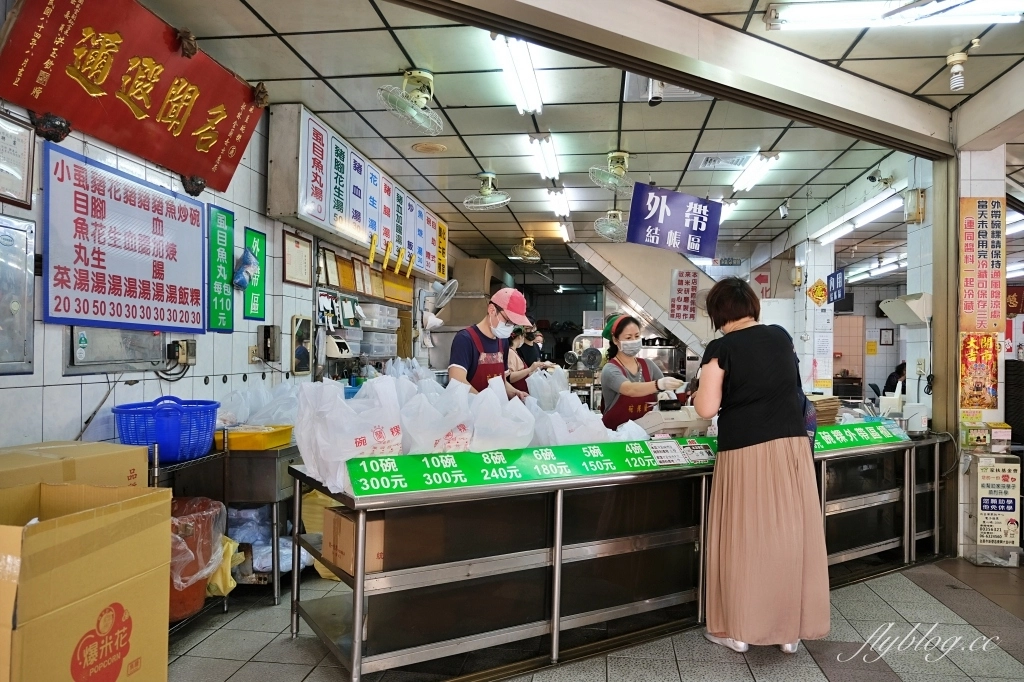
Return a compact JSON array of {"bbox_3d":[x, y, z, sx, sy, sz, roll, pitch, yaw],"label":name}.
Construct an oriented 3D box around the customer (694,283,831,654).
[{"bbox_3d":[1.161,0.548,3.187,0.520,1.650,0.470,1,-1,-12],"label":"customer"}]

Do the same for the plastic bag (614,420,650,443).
[{"bbox_3d":[0.613,0.512,3.477,0.160,0.180,0.140,2,-1,-32],"label":"plastic bag"}]

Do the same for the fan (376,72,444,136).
[{"bbox_3d":[-0.624,-1.452,4.173,0.420,0.400,0.440,1,-1,-7],"label":"fan"}]

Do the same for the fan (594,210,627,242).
[{"bbox_3d":[1.192,-1.365,8.138,0.440,0.400,0.420,0,-1,35],"label":"fan"}]

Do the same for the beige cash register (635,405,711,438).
[{"bbox_3d":[0.885,0.483,3.846,0.360,0.240,0.290,1,-1,-32],"label":"beige cash register"}]

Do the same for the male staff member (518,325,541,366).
[{"bbox_3d":[0.133,0.601,6.294,0.320,1.680,0.480,0,-1,41],"label":"male staff member"}]

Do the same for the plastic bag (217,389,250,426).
[{"bbox_3d":[-1.665,0.418,4.050,0.220,0.250,0.220,1,-1,8],"label":"plastic bag"}]

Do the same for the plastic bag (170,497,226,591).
[{"bbox_3d":[-1.590,0.951,3.286,0.410,0.400,0.410,1,-1,8],"label":"plastic bag"}]

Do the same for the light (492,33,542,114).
[{"bbox_3d":[0.048,-1.617,4.155,0.178,0.075,1.200,1,-1,8],"label":"light"}]

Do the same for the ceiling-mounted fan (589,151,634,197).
[{"bbox_3d":[0.872,-1.422,5.824,0.410,0.370,0.420,2,-1,-27],"label":"ceiling-mounted fan"}]

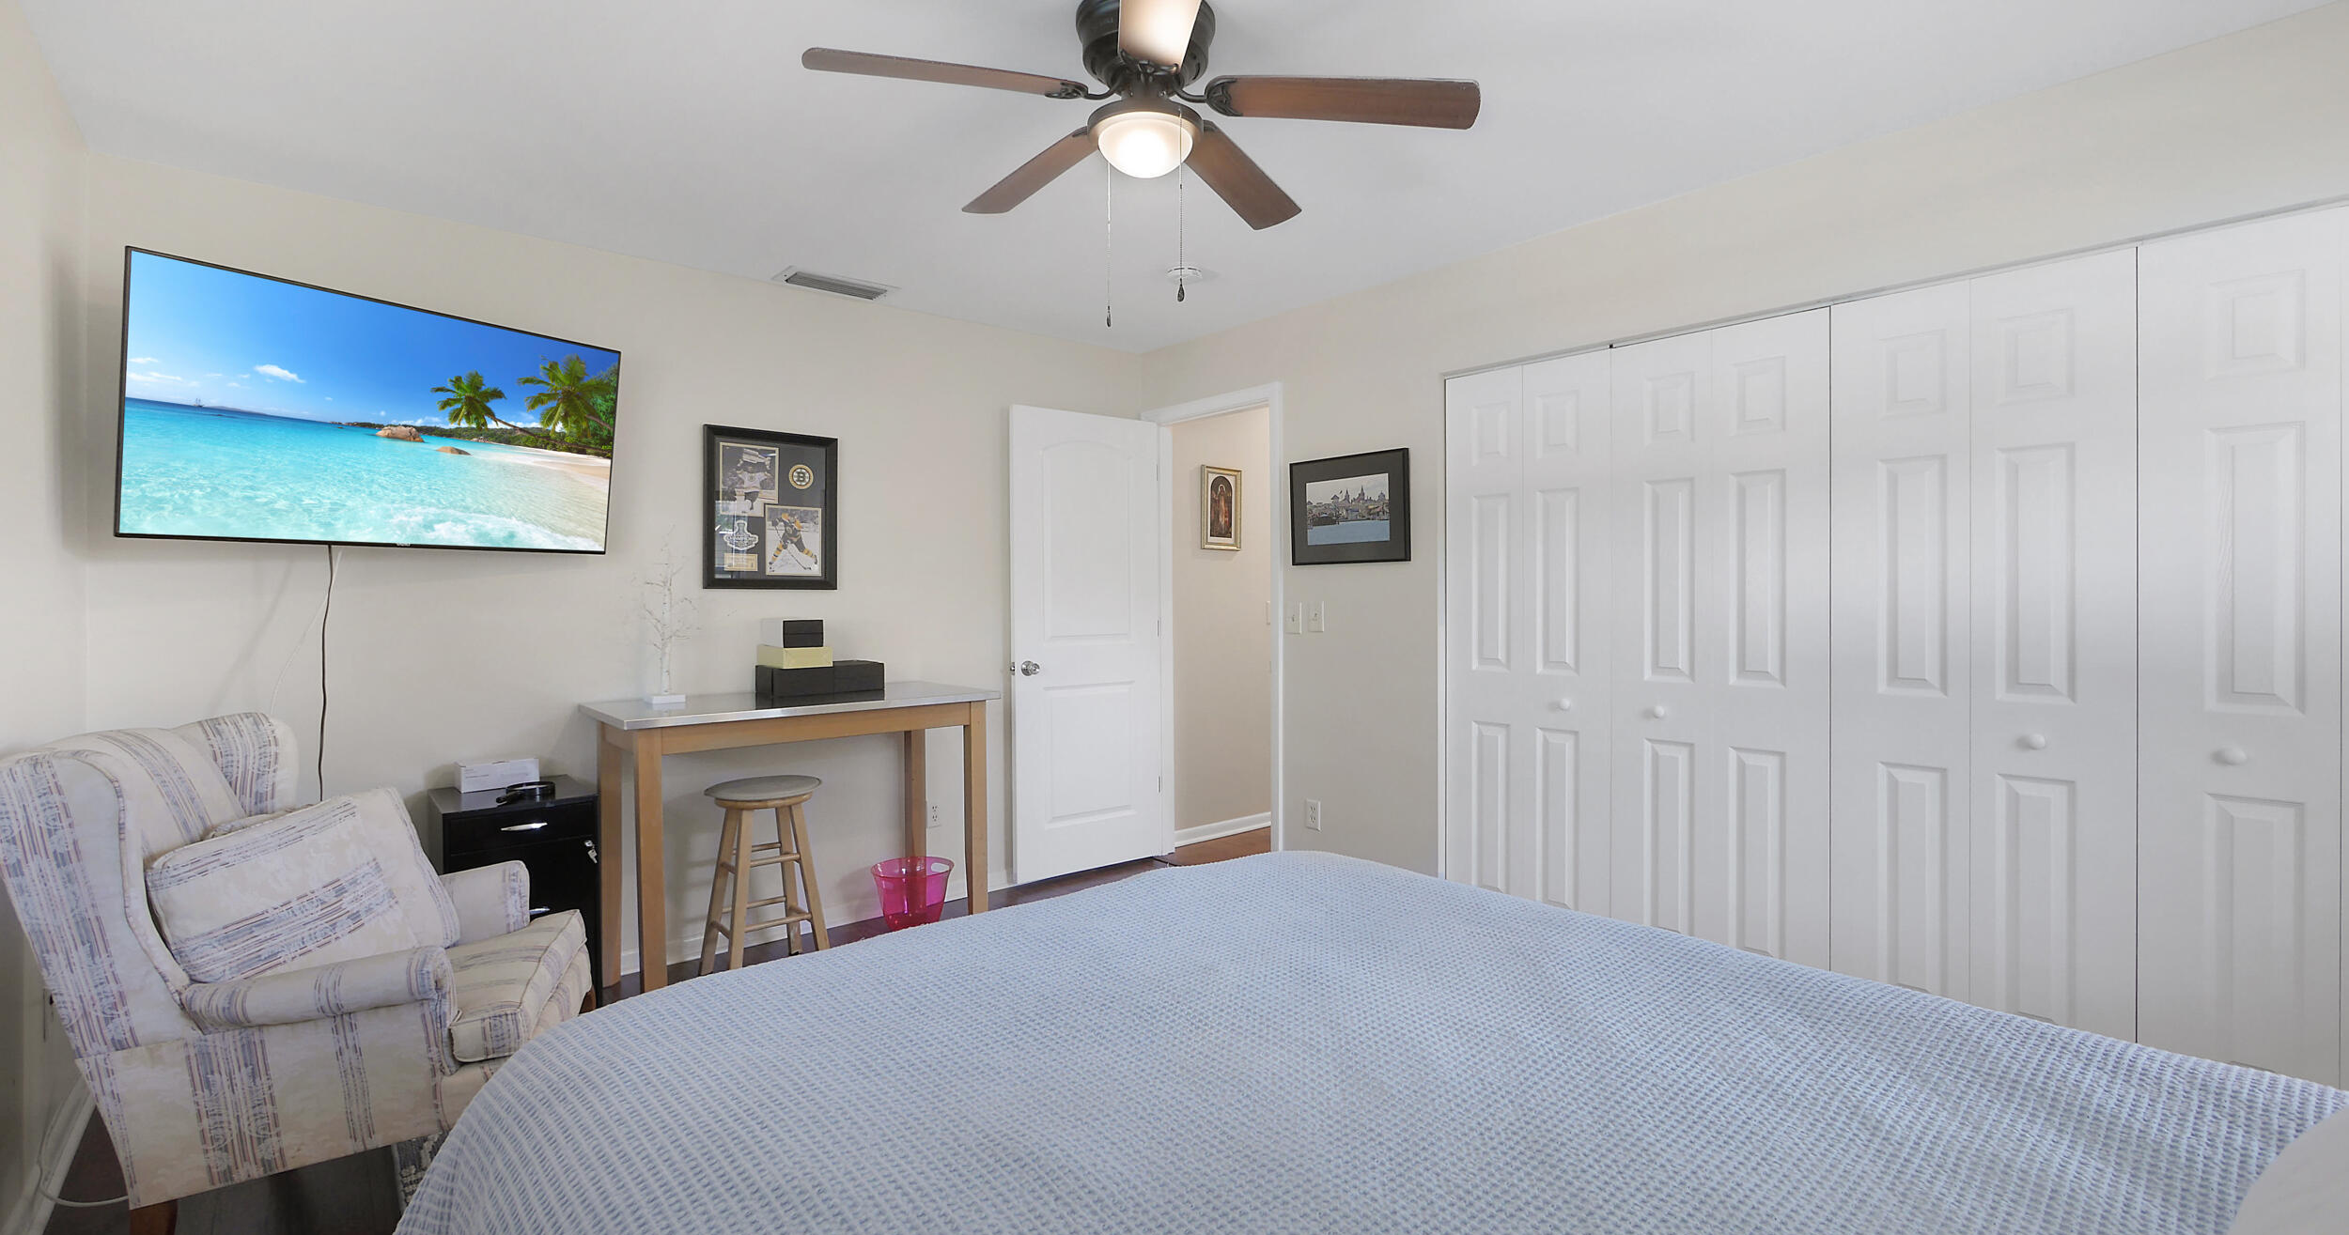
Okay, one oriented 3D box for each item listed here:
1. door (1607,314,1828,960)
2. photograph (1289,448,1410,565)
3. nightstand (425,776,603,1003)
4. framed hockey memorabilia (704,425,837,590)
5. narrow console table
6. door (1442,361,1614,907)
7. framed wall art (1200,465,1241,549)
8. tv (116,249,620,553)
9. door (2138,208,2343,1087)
[{"bbox_3d":[1.585,0.167,2.793,0.040,2.010,0.581,-2,2,-43],"label":"door"},{"bbox_3d":[0.680,-0.417,3.704,0.030,0.418,0.565,-2,2,-43],"label":"photograph"},{"bbox_3d":[-1.952,0.871,2.812,0.360,0.705,0.463,-2,2,-42],"label":"nightstand"},{"bbox_3d":[-1.484,-0.392,3.511,0.475,0.578,0.025,-2,1,-40],"label":"framed hockey memorabilia"},{"bbox_3d":[-1.272,0.741,3.257,1.196,0.933,0.624,-2,2,-42],"label":"narrow console table"},{"bbox_3d":[1.190,0.163,3.218,0.040,2.010,0.581,-2,2,-43],"label":"door"},{"bbox_3d":[0.244,-0.568,4.985,0.285,0.427,0.025,-2,1,-40],"label":"framed wall art"},{"bbox_3d":[-2.100,-0.515,2.605,0.060,0.638,1.110,12,7,26],"label":"tv"},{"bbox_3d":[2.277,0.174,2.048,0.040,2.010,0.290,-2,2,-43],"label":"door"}]

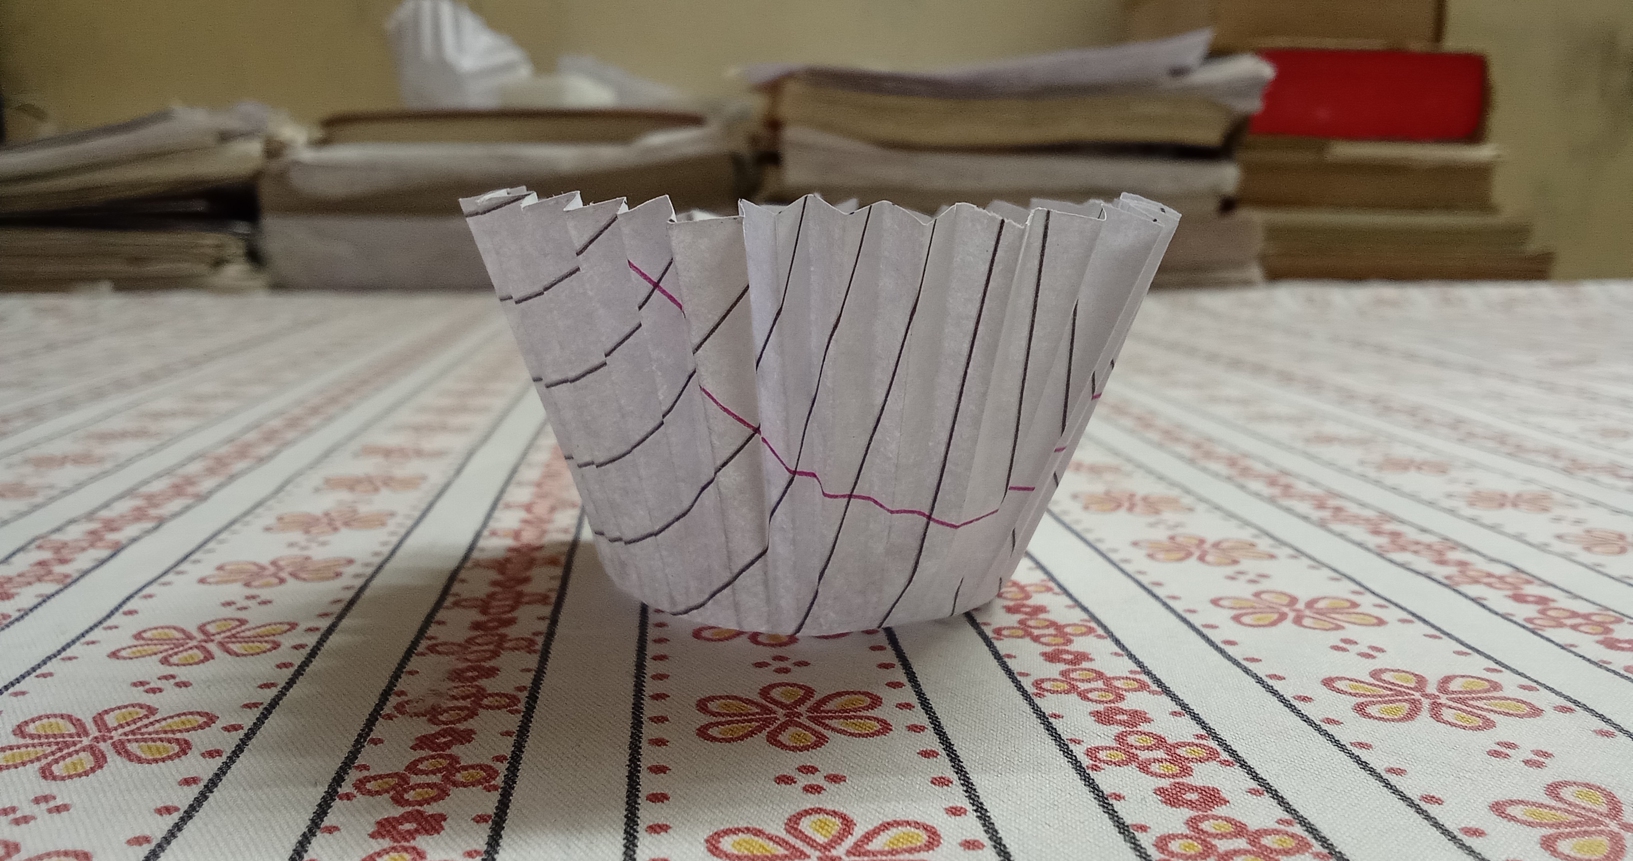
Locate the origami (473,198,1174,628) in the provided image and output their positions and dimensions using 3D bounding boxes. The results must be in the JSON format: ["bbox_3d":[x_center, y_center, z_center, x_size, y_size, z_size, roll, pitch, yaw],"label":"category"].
[{"bbox_3d":[0.000,-0.004,0.135,0.069,0.038,0.069,0,10,0],"label":"origami"}]

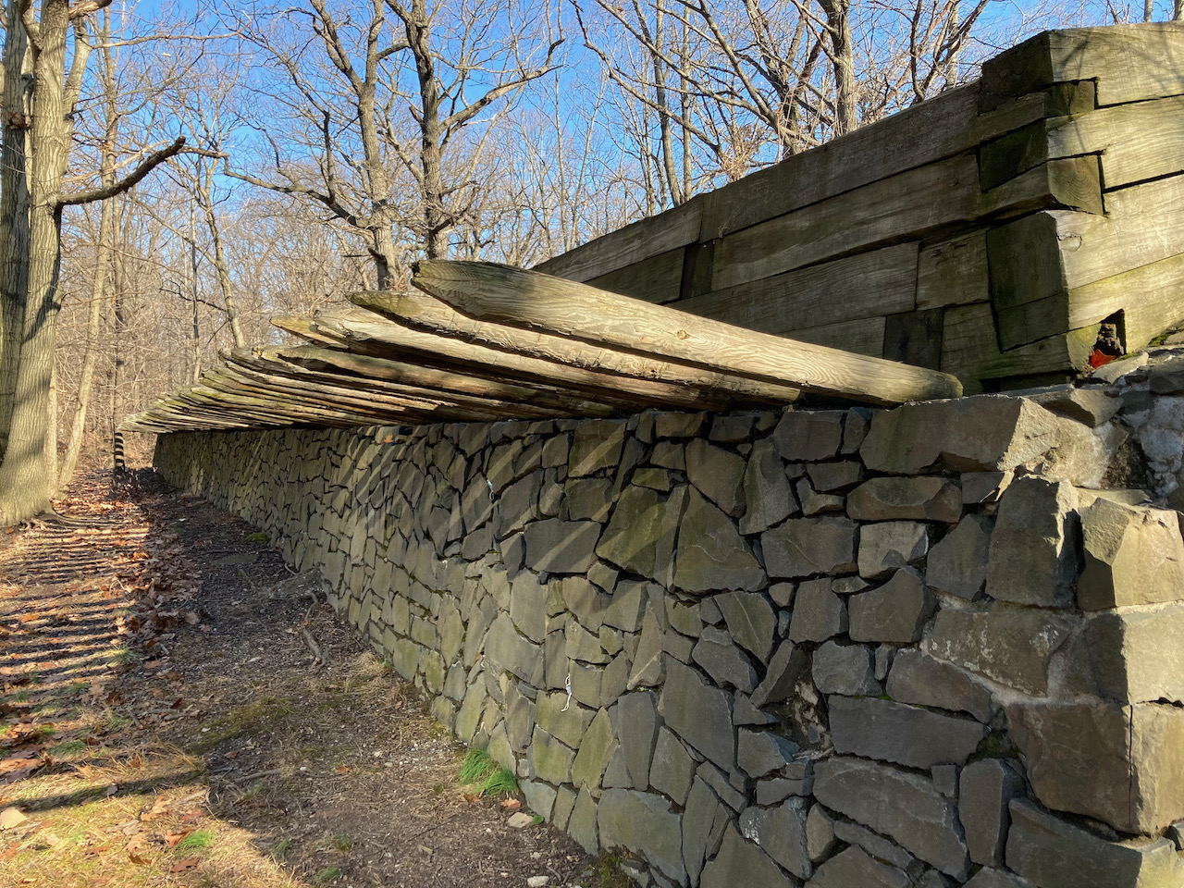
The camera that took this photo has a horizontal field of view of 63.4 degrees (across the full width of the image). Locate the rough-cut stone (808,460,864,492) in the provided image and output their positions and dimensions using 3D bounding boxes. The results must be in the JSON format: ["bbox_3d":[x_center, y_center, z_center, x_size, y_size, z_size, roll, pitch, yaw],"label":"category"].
[{"bbox_3d":[0.673,0.083,2.519,0.120,0.081,0.202,-2,2,-27],"label":"rough-cut stone"}]

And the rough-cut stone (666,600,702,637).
[{"bbox_3d":[0.344,0.563,3.114,0.106,0.110,0.244,8,-3,-25],"label":"rough-cut stone"}]

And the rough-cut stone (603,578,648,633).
[{"bbox_3d":[0.175,0.590,3.518,0.148,0.192,0.269,8,-3,-25],"label":"rough-cut stone"}]

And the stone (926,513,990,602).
[{"bbox_3d":[0.814,0.241,2.051,0.105,0.179,0.170,5,-2,-26],"label":"stone"}]

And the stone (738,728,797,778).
[{"bbox_3d":[0.515,0.859,2.663,0.140,0.136,0.220,-2,2,-27],"label":"stone"}]

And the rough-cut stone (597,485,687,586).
[{"bbox_3d":[0.235,0.289,3.320,0.200,0.333,0.574,5,-2,-26],"label":"rough-cut stone"}]

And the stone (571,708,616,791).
[{"bbox_3d":[0.092,1.144,3.569,0.190,0.335,0.331,8,-3,-25],"label":"stone"}]

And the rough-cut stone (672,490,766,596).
[{"bbox_3d":[0.488,0.320,2.994,0.200,0.328,0.507,8,-3,-25],"label":"rough-cut stone"}]

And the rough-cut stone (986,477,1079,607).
[{"bbox_3d":[0.957,0.209,1.985,0.170,0.253,0.168,8,-3,-25],"label":"rough-cut stone"}]

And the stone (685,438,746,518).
[{"bbox_3d":[0.430,0.105,2.918,0.166,0.230,0.332,5,-2,-26],"label":"stone"}]

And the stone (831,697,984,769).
[{"bbox_3d":[0.828,0.725,2.378,0.194,0.148,0.493,10,-12,-26],"label":"stone"}]

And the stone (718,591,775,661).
[{"bbox_3d":[0.479,0.502,2.719,0.137,0.181,0.286,5,-2,-26],"label":"stone"}]

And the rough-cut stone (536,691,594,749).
[{"bbox_3d":[-0.056,1.145,4.016,0.176,0.193,0.530,10,-7,-26],"label":"rough-cut stone"}]

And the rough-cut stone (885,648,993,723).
[{"bbox_3d":[0.783,0.518,2.079,0.117,0.130,0.291,5,-2,-26],"label":"rough-cut stone"}]

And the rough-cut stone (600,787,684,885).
[{"bbox_3d":[0.236,1.257,3.153,0.200,0.278,0.585,5,-2,-26],"label":"rough-cut stone"}]

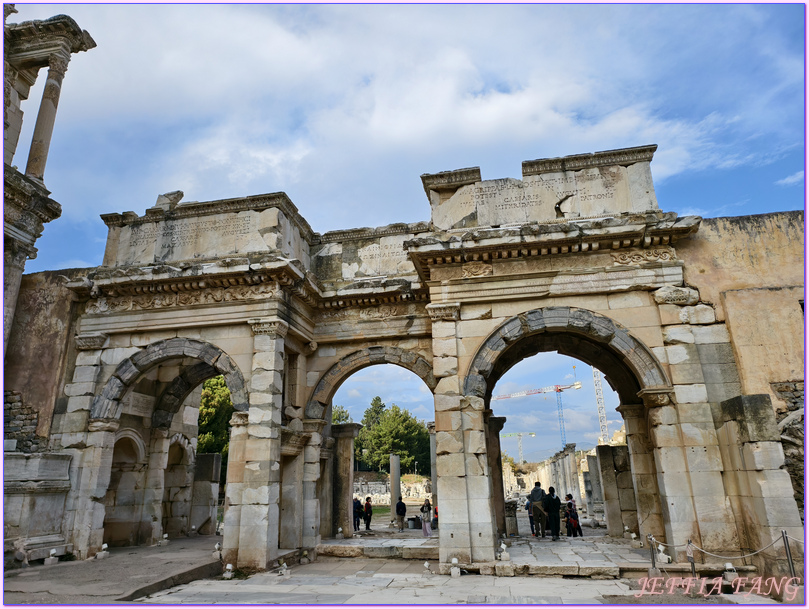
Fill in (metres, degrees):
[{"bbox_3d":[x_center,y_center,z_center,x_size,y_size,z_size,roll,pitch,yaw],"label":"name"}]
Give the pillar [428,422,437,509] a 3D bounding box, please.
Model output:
[{"bbox_3d":[1.800,9.375,30.054,0.750,5.493,0.750,-5,-17,9],"label":"pillar"}]

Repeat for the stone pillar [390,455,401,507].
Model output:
[{"bbox_3d":[-0.498,10.301,30.251,0.570,3.700,0.570,-5,-18,10],"label":"stone pillar"}]

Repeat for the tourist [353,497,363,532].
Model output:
[{"bbox_3d":[-2.592,11.287,28.964,0.550,1.700,0.380,11,-22,-34],"label":"tourist"}]

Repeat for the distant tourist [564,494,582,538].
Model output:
[{"bbox_3d":[5.901,7.399,18.848,0.550,1.410,0.420,0,-17,-8],"label":"distant tourist"}]

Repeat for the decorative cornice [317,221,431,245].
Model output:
[{"bbox_3d":[-1.181,-2.712,21.160,4.650,0.620,0.750,-5,-17,9],"label":"decorative cornice"}]

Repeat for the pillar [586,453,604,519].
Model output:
[{"bbox_3d":[11.988,11.409,33.932,0.800,3.650,0.750,-5,-18,10],"label":"pillar"}]

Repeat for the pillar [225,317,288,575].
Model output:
[{"bbox_3d":[-4.054,3.685,15.067,1.300,6.600,0.850,-5,-19,10],"label":"pillar"}]

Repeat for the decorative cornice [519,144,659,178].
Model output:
[{"bbox_3d":[5.366,-4.029,15.725,3.710,0.460,0.800,-5,-19,10],"label":"decorative cornice"}]

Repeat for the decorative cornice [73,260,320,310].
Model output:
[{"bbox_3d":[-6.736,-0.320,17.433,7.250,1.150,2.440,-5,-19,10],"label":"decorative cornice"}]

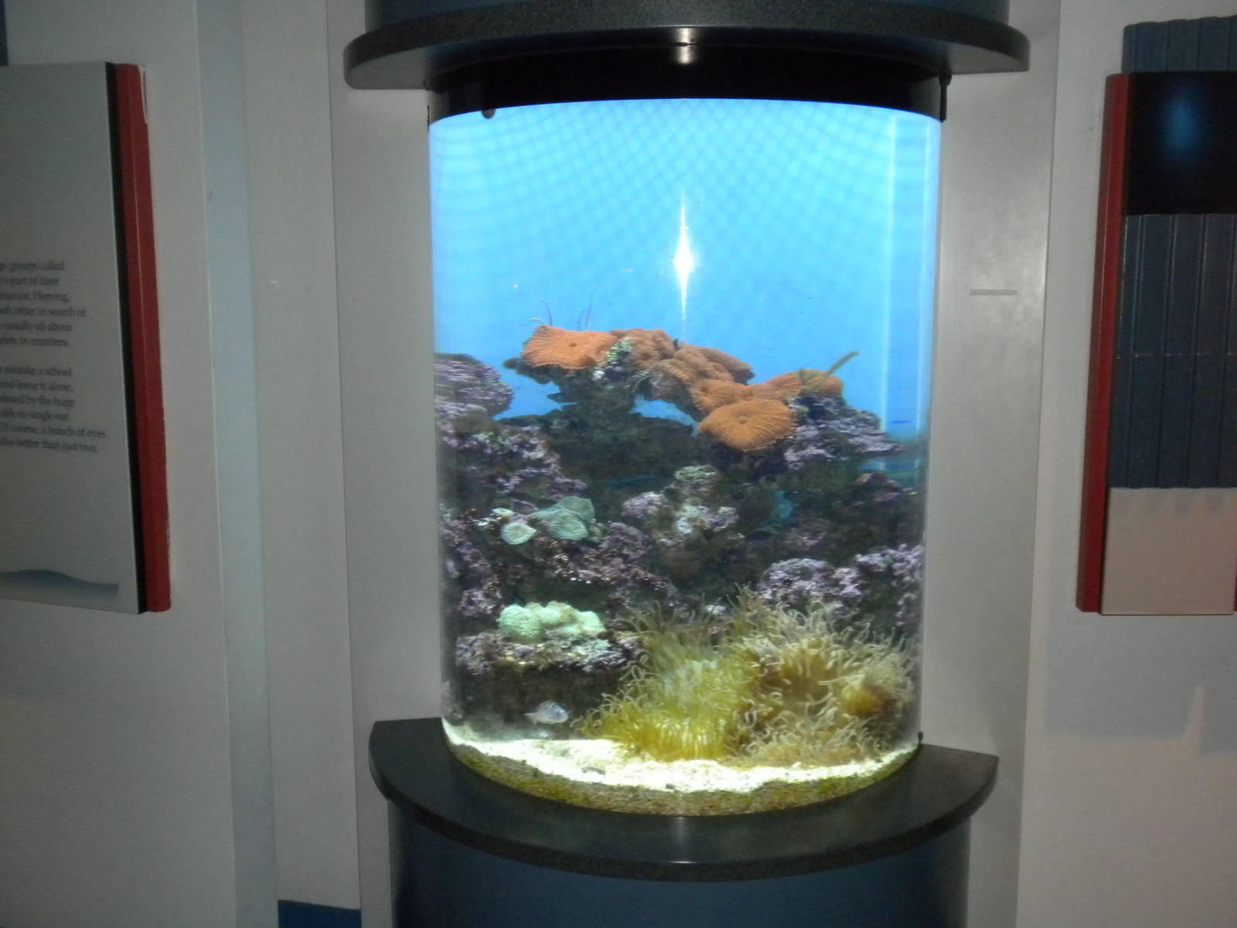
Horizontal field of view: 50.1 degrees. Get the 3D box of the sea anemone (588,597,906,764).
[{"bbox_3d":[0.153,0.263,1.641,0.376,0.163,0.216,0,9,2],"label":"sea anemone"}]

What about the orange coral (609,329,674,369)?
[{"bbox_3d":[0.029,-0.142,1.626,0.082,0.049,0.072,0,9,2],"label":"orange coral"}]

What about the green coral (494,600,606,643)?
[{"bbox_3d":[-0.081,0.193,1.598,0.124,0.043,0.072,0,9,2],"label":"green coral"}]

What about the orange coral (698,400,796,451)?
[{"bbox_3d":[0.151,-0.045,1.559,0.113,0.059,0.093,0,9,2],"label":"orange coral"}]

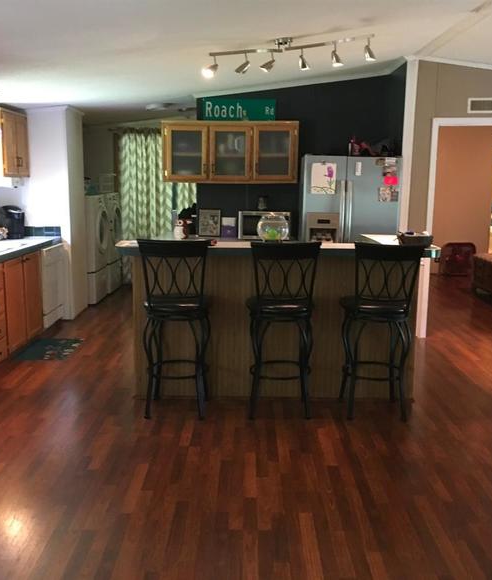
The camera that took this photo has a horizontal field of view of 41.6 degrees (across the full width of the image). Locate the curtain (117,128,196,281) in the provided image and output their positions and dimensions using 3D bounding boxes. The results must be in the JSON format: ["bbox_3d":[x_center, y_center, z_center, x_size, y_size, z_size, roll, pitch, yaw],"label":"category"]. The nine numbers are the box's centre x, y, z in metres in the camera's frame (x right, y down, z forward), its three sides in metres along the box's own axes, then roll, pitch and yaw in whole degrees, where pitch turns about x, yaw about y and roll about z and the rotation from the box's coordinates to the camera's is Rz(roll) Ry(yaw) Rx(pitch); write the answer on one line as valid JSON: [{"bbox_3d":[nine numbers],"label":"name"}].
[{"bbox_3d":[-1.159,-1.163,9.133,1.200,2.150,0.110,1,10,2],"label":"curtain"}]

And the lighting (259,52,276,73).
[{"bbox_3d":[0.150,-1.591,4.529,0.110,0.140,0.085,-3,11,-19],"label":"lighting"}]

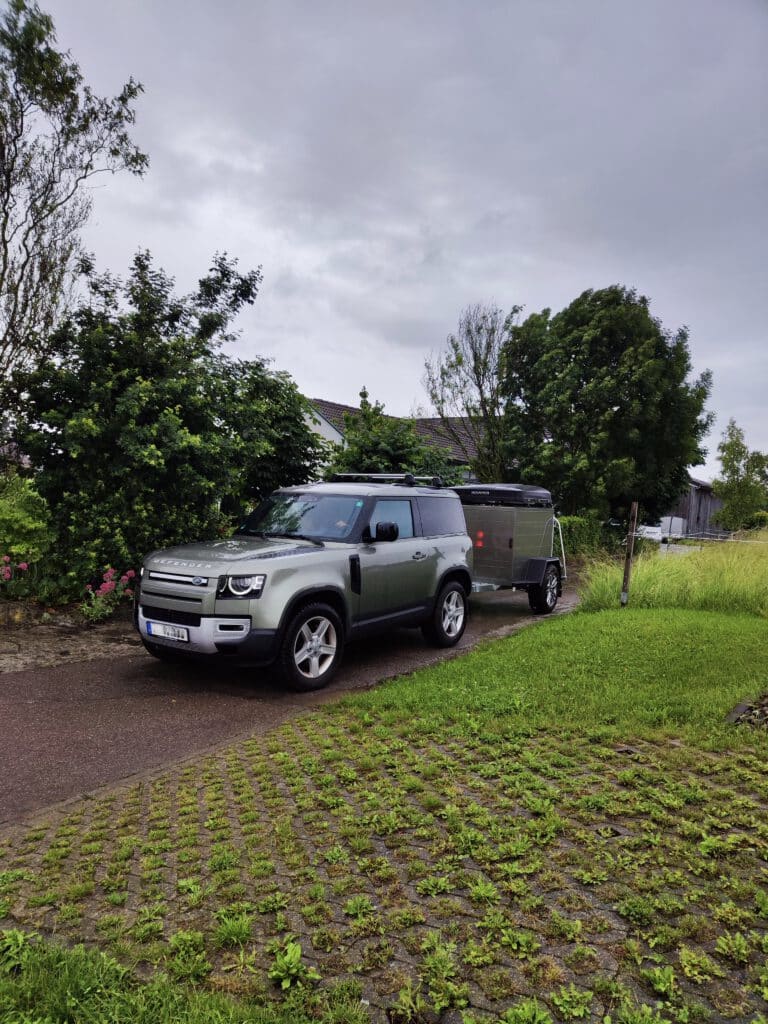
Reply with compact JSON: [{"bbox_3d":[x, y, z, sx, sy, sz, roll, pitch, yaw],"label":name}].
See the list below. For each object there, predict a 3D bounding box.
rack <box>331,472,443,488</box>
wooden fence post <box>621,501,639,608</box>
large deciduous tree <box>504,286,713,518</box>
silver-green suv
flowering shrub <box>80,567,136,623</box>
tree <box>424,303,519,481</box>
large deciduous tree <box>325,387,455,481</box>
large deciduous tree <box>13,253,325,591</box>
[{"bbox_3d":[0.013,-0.386,8.731,1.240,0.150,0.800,3,1,33],"label":"rack"},{"bbox_3d":[4.237,0.732,12.229,0.110,1.830,0.110,5,0,19],"label":"wooden fence post"},{"bbox_3d":[8.247,-3.297,26.082,7.620,9.860,7.240,3,1,17],"label":"large deciduous tree"},{"bbox_3d":[-0.605,0.582,7.868,2.030,1.950,4.450,3,1,33],"label":"silver-green suv"},{"bbox_3d":[-3.415,1.023,8.800,0.700,0.720,0.650,2,1,-21],"label":"flowering shrub"},{"bbox_3d":[2.750,-2.490,22.066,3.100,7.890,2.940,3,1,7],"label":"tree"},{"bbox_3d":[0.136,-0.814,17.537,3.200,4.470,3.040,3,1,0],"label":"large deciduous tree"},{"bbox_3d":[-3.596,-1.453,11.847,5.190,5.590,4.670,2,1,-17],"label":"large deciduous tree"}]

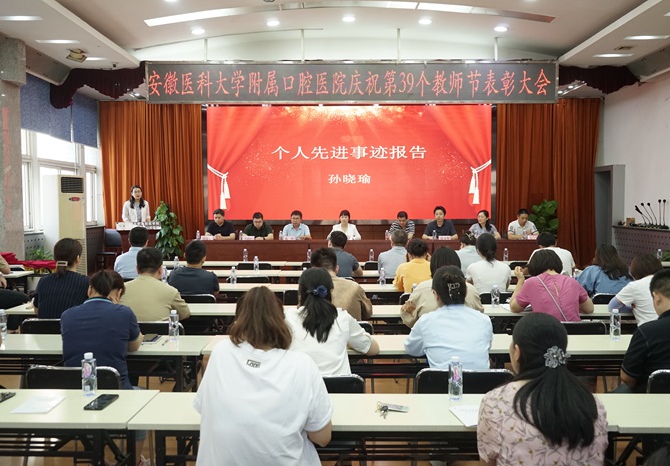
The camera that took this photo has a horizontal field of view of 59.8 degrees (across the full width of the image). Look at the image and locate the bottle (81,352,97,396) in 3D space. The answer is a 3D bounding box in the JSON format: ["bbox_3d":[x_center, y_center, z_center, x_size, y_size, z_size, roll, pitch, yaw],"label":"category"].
[{"bbox_3d":[-1.038,0.598,2.469,0.063,0.176,0.063,0,3,1],"label":"bottle"}]

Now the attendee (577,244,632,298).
[{"bbox_3d":[2.463,0.703,5.367,0.520,1.200,0.750,0,3,-5],"label":"attendee"}]

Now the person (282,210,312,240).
[{"bbox_3d":[-0.625,0.264,9.448,0.500,1.245,0.720,0,3,0],"label":"person"}]

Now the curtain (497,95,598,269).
[{"bbox_3d":[4.146,-0.949,11.329,2.083,3.293,0.200,0,3,0],"label":"curtain"}]

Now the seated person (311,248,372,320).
[{"bbox_3d":[0.004,0.739,4.266,0.540,1.271,0.750,0,3,0],"label":"seated person"}]

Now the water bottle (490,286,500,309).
[{"bbox_3d":[1.298,0.508,4.724,0.061,0.182,0.061,0,3,0],"label":"water bottle"}]

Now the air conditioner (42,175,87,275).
[{"bbox_3d":[-3.929,0.178,8.469,0.320,1.960,0.490,1,3,25],"label":"air conditioner"}]

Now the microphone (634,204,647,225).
[{"bbox_3d":[5.153,-0.282,9.828,0.240,0.362,0.120,0,3,0],"label":"microphone"}]

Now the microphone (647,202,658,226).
[{"bbox_3d":[5.424,-0.295,9.928,0.200,0.430,0.120,0,3,1],"label":"microphone"}]

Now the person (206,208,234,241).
[{"bbox_3d":[-1.963,0.218,9.997,0.500,1.240,0.720,0,3,1],"label":"person"}]

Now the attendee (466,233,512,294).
[{"bbox_3d":[1.371,0.653,5.368,0.450,1.321,0.720,0,3,0],"label":"attendee"}]

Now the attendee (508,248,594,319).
[{"bbox_3d":[1.540,0.742,4.266,0.580,1.264,0.750,0,3,0],"label":"attendee"}]

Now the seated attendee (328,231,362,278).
[{"bbox_3d":[0.086,0.623,6.655,0.500,1.240,0.750,0,3,3],"label":"seated attendee"}]

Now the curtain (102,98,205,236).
[{"bbox_3d":[-3.562,-0.920,11.331,2.044,3.236,0.200,0,3,0],"label":"curtain"}]

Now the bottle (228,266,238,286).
[{"bbox_3d":[-1.030,0.441,5.924,0.061,0.182,0.061,0,3,0],"label":"bottle"}]

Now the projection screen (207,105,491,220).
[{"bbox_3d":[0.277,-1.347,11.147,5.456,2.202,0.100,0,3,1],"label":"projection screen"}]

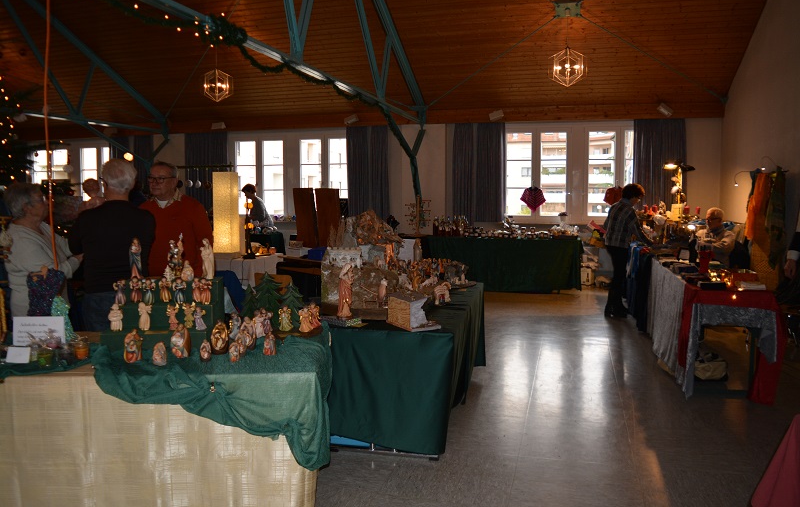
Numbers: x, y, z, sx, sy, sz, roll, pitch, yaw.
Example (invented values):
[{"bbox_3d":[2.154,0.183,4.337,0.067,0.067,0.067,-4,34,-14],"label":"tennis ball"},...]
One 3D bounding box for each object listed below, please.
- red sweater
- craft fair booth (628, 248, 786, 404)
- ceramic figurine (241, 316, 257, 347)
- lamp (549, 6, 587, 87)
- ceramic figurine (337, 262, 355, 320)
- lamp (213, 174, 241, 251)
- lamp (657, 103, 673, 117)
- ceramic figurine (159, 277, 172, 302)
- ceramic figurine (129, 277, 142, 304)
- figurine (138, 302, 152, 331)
[{"bbox_3d":[-1.536,-0.066,3.980,0.530,0.660,0.300,0,6,5],"label":"red sweater"},{"bbox_3d":[2.631,0.468,5.490,0.720,0.830,2.800,1,7,15],"label":"craft fair booth"},{"bbox_3d":[-0.745,0.383,2.930,0.078,0.150,0.065,0,7,6],"label":"ceramic figurine"},{"bbox_3d":[2.130,-2.620,7.564,0.452,1.028,0.452,1,7,15],"label":"lamp"},{"bbox_3d":[-0.314,0.219,3.450,0.095,0.316,0.092,5,7,41],"label":"ceramic figurine"},{"bbox_3d":[-2.184,-0.529,7.529,0.230,1.000,0.230,1,6,10],"label":"lamp"},{"bbox_3d":[4.586,-2.479,10.400,0.240,0.170,0.160,1,5,14],"label":"lamp"},{"bbox_3d":[-1.173,0.185,3.000,0.063,0.125,0.055,-1,5,-13],"label":"ceramic figurine"},{"bbox_3d":[-1.307,0.178,2.959,0.053,0.123,0.043,-1,6,-6],"label":"ceramic figurine"},{"bbox_3d":[-1.239,0.307,2.920,0.062,0.141,0.055,2,7,20],"label":"figurine"}]

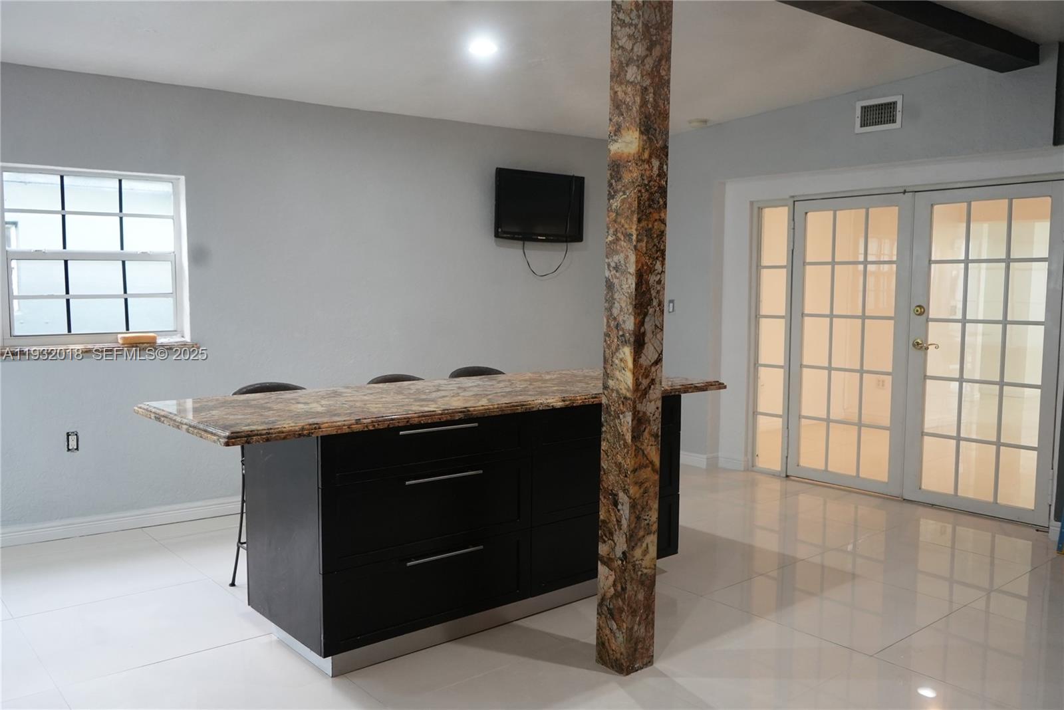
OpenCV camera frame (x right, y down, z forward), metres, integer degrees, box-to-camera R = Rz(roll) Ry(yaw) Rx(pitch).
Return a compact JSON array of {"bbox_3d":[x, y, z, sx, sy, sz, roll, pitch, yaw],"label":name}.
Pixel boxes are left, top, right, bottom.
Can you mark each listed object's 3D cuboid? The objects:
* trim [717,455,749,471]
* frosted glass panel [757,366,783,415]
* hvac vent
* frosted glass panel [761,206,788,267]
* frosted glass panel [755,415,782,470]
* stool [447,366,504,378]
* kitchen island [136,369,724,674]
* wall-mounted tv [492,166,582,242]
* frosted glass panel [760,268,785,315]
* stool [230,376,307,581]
[{"bbox_3d":[1.548,0.836,6.403,0.018,0.105,0.250,-4,6,-43],"label":"trim"},{"bbox_3d":[1.806,0.270,6.269,0.015,0.360,0.215,-4,6,-43],"label":"frosted glass panel"},{"bbox_3d":[2.214,-1.540,5.297,0.025,0.200,0.305,-4,6,-43],"label":"hvac vent"},{"bbox_3d":[1.811,-0.886,6.185,0.015,0.430,0.215,-4,6,-43],"label":"frosted glass panel"},{"bbox_3d":[1.804,0.671,6.299,0.015,0.400,0.215,-4,6,-43],"label":"frosted glass panel"},{"bbox_3d":[-0.197,0.548,4.530,0.430,0.940,0.450,-3,6,-40],"label":"stool"},{"bbox_3d":[-0.303,0.613,3.776,2.530,0.925,1.020,-3,6,-40],"label":"kitchen island"},{"bbox_3d":[0.046,-1.071,5.964,0.765,0.485,0.090,-2,5,-34],"label":"wall-mounted tv"},{"bbox_3d":[1.808,-0.471,6.216,0.015,0.355,0.215,-4,6,-43],"label":"frosted glass panel"},{"bbox_3d":[-1.095,0.602,3.775,0.430,0.935,0.450,-3,6,-40],"label":"stool"}]

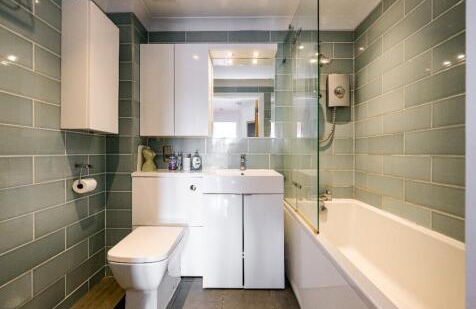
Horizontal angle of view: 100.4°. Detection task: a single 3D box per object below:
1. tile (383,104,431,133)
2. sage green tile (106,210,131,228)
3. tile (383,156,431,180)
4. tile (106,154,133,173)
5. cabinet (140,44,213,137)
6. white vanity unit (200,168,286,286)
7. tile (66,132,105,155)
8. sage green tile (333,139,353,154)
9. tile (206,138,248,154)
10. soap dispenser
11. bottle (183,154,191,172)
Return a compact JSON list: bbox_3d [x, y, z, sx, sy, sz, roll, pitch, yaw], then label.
[{"bbox_3d":[1.107,-0.220,1.320,0.010,0.150,0.390,0,0,0],"label":"tile"},{"bbox_3d":[-0.972,0.534,1.632,0.213,0.150,0.010,0,0,0],"label":"sage green tile"},{"bbox_3d":[1.107,0.085,1.313,0.010,0.150,0.400,0,0,0],"label":"tile"},{"bbox_3d":[-0.972,0.077,1.632,0.213,0.150,0.010,0,0,0],"label":"tile"},{"bbox_3d":[-0.538,-0.541,1.775,0.577,0.781,0.195,0,0,0],"label":"cabinet"},{"bbox_3d":[0.047,0.572,1.684,0.604,0.848,0.434,0,0,0],"label":"white vanity unit"},{"bbox_3d":[-1.100,-0.070,1.452,0.010,0.150,0.372,0,0,0],"label":"tile"},{"bbox_3d":[1.006,-0.067,1.882,0.190,0.150,0.010,0,0,0],"label":"sage green tile"},{"bbox_3d":[-0.097,-0.069,1.903,0.400,0.150,0.010,0,0,0],"label":"tile"},{"bbox_3d":[-0.363,0.055,1.745,0.090,0.187,0.062,0,0,0],"label":"soap dispenser"},{"bbox_3d":[-0.440,0.074,1.719,0.065,0.151,0.050,0,0,0],"label":"bottle"}]

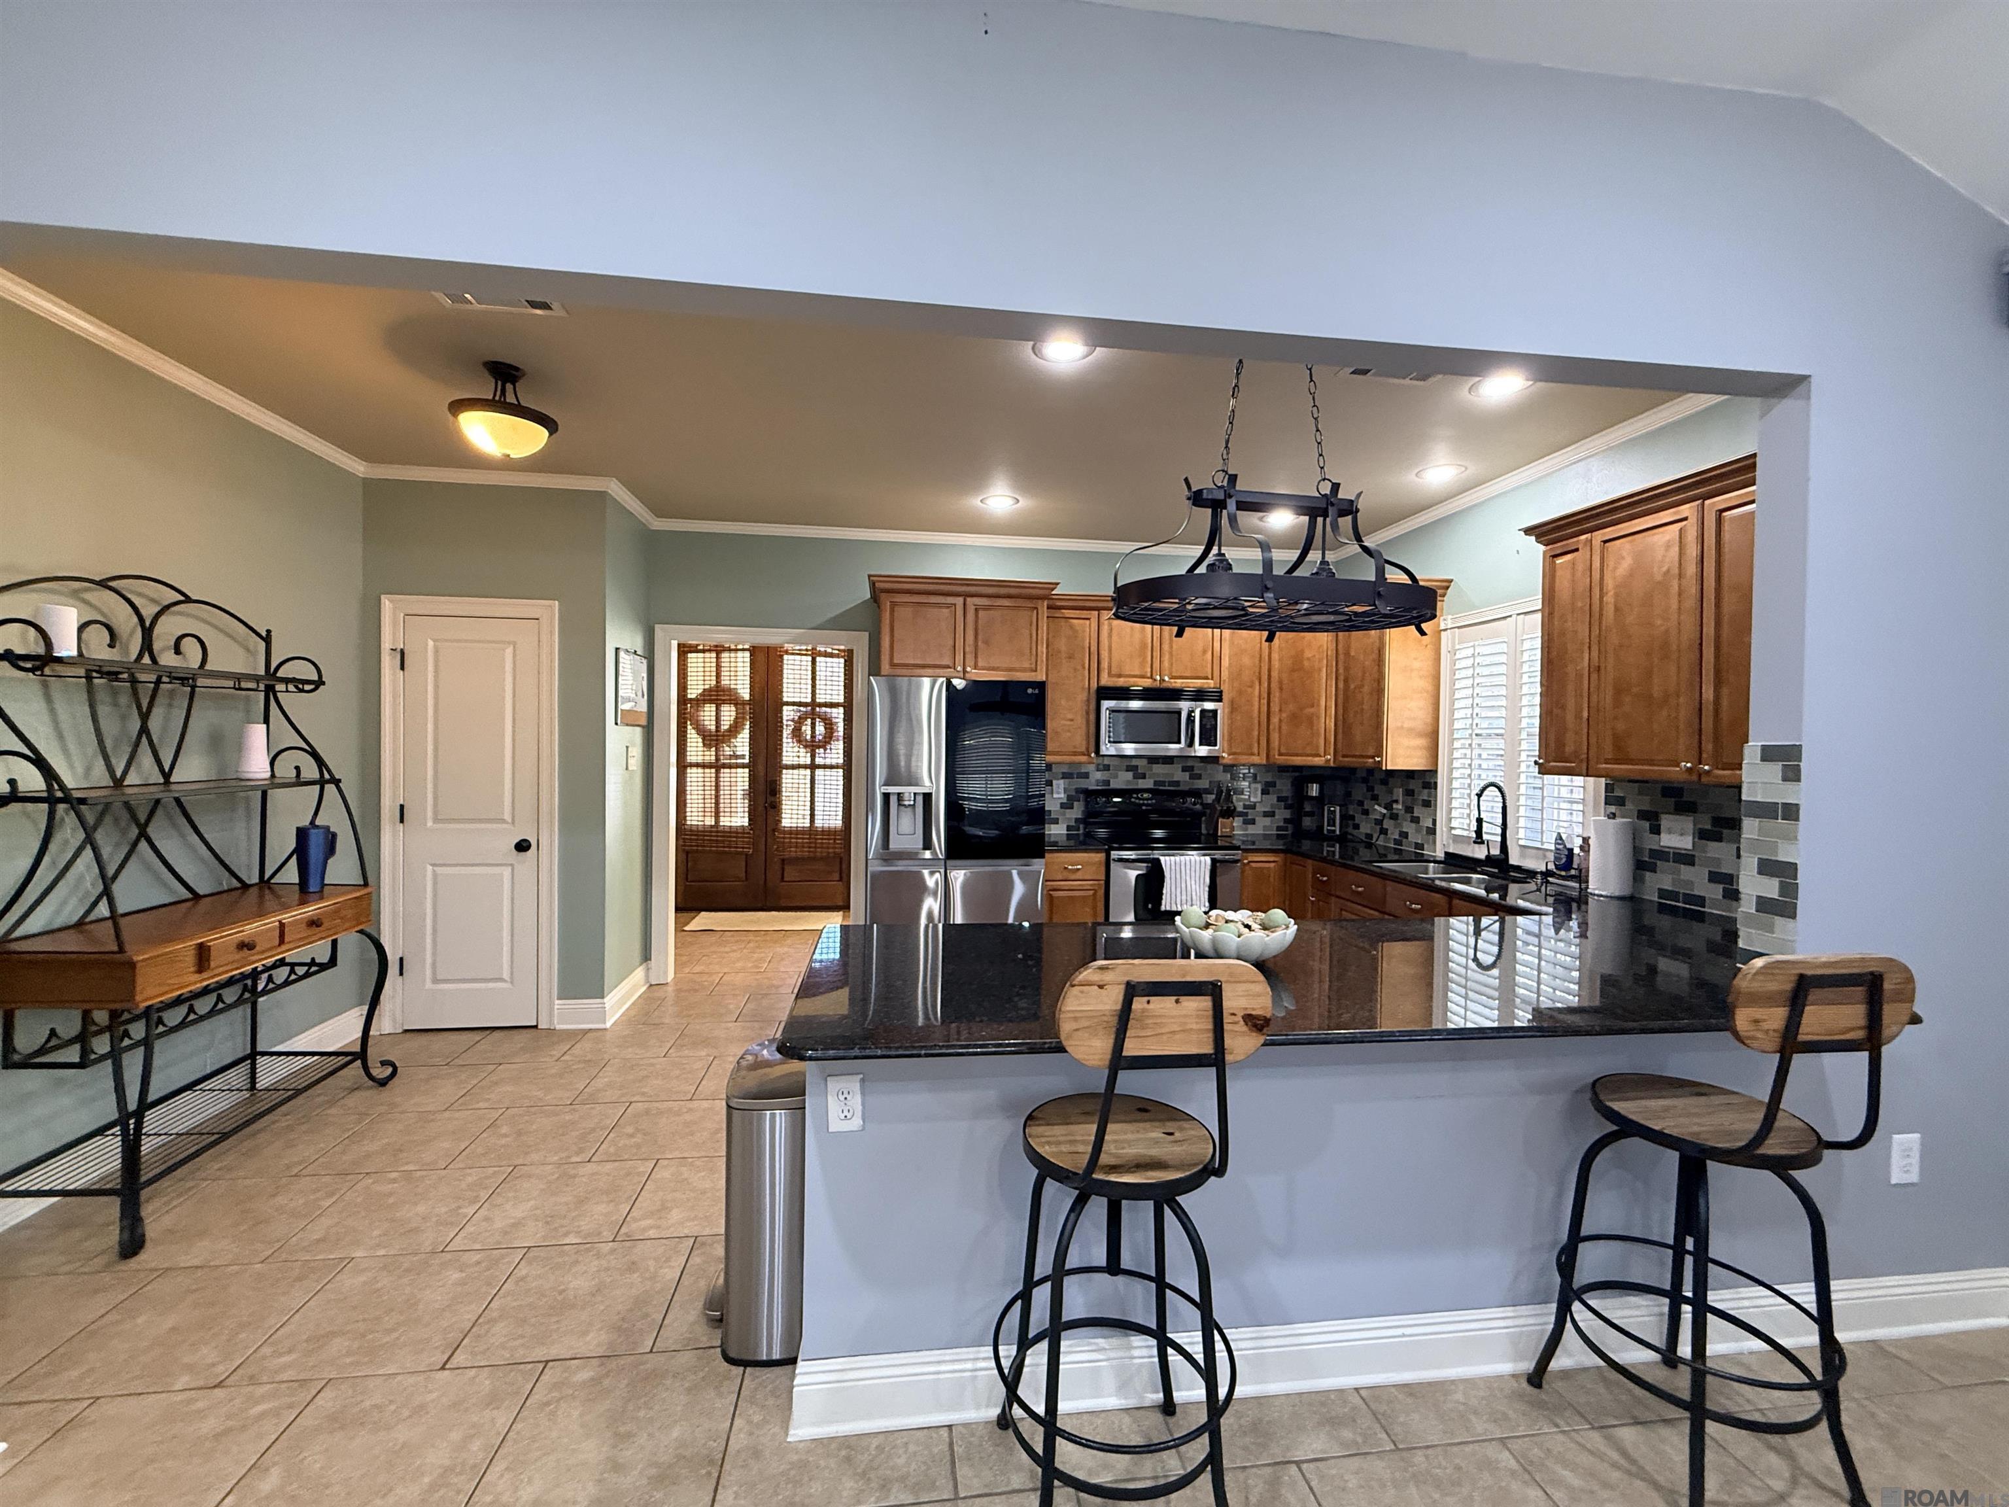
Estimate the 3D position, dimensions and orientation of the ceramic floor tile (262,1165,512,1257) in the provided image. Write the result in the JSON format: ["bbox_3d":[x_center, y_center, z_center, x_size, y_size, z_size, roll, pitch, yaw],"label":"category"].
[{"bbox_3d":[-1.850,1.410,2.500,0.458,0.010,0.462,1,1,-8],"label":"ceramic floor tile"}]

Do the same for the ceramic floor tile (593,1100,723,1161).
[{"bbox_3d":[-1.230,1.412,3.055,0.458,0.010,0.462,1,1,-8],"label":"ceramic floor tile"}]

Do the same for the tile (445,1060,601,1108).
[{"bbox_3d":[-1.978,1.396,3.420,0.458,0.010,0.462,1,1,-8],"label":"tile"}]

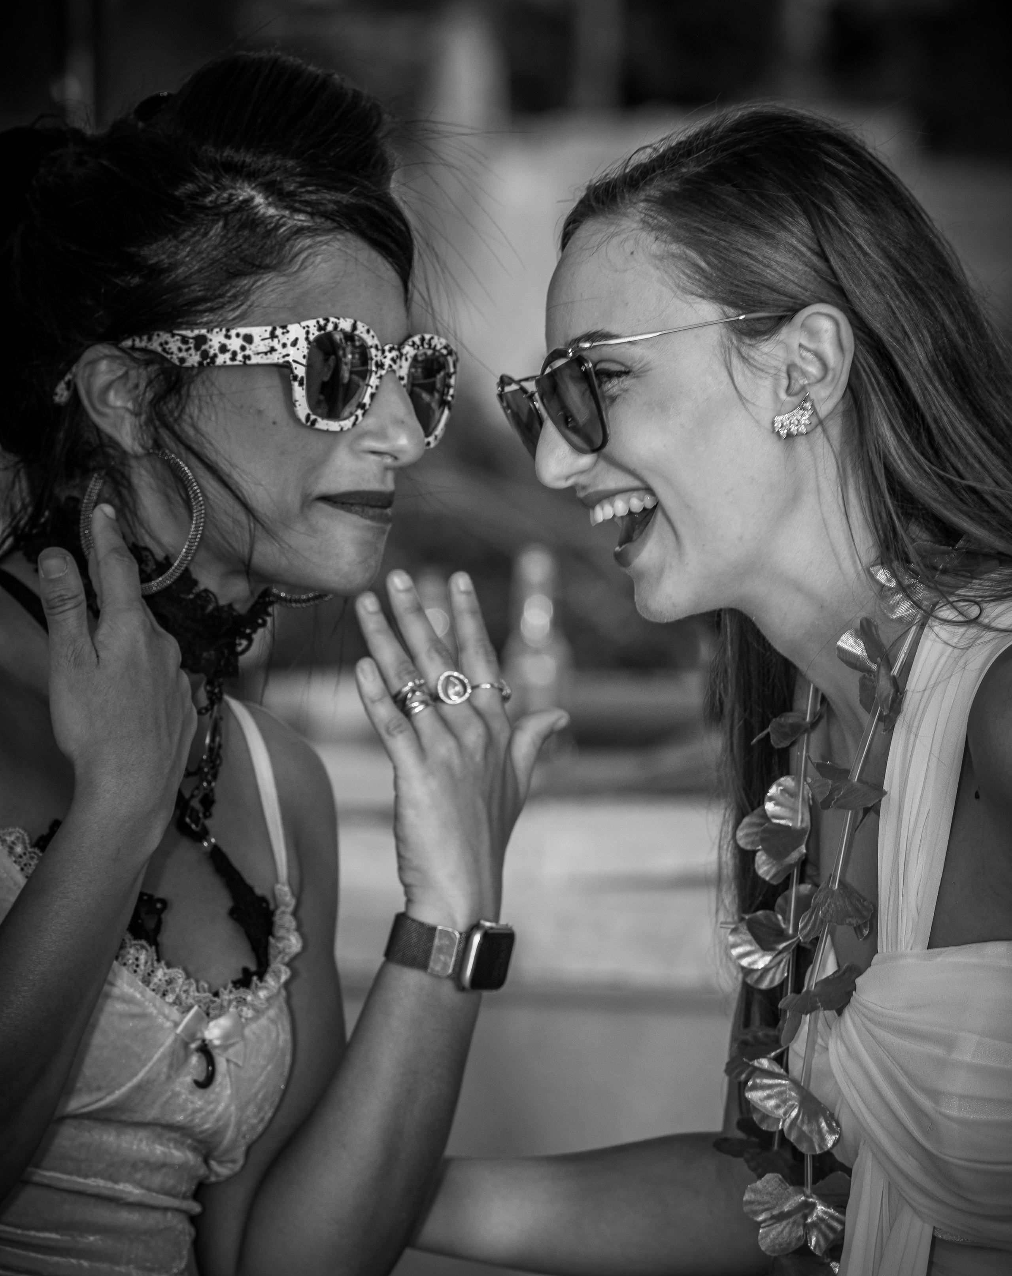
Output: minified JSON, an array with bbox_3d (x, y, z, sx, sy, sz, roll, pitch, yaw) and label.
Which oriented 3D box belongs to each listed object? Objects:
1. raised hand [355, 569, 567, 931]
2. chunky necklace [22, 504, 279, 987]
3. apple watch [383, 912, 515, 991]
[{"bbox_3d":[-0.021,0.053,4.200,0.095,0.168,0.062,-7,5,-27],"label":"raised hand"},{"bbox_3d":[-0.168,0.050,4.200,0.125,0.220,0.130,1,9,-42],"label":"chunky necklace"},{"bbox_3d":[-0.027,0.149,4.200,0.055,0.036,0.050,18,10,28],"label":"apple watch"}]

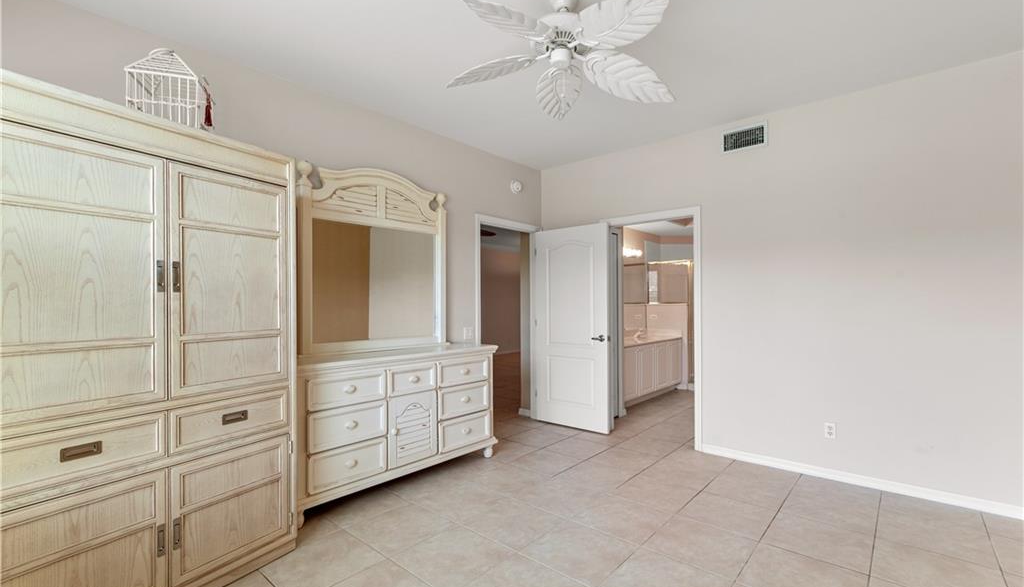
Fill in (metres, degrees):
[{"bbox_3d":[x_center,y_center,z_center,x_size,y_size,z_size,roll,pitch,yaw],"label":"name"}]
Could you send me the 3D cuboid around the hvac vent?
[{"bbox_3d":[1.873,-1.256,3.442,0.335,0.191,0.025,-2,-2,43],"label":"hvac vent"}]

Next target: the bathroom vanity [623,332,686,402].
[{"bbox_3d":[1.656,1.002,5.687,0.550,0.790,1.820,-2,-2,43],"label":"bathroom vanity"}]

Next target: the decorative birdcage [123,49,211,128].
[{"bbox_3d":[-1.694,-0.969,2.135,0.272,0.475,0.272,0,-1,-20],"label":"decorative birdcage"}]

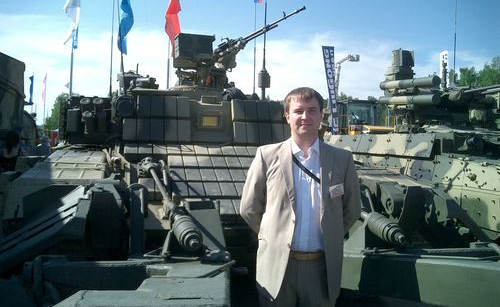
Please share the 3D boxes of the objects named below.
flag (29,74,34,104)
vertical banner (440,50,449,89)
[{"bbox_3d":[-17.722,-5.150,41.000,0.500,2.400,0.350,2,-1,-17],"label":"flag"},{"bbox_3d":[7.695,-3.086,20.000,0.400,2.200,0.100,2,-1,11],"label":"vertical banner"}]

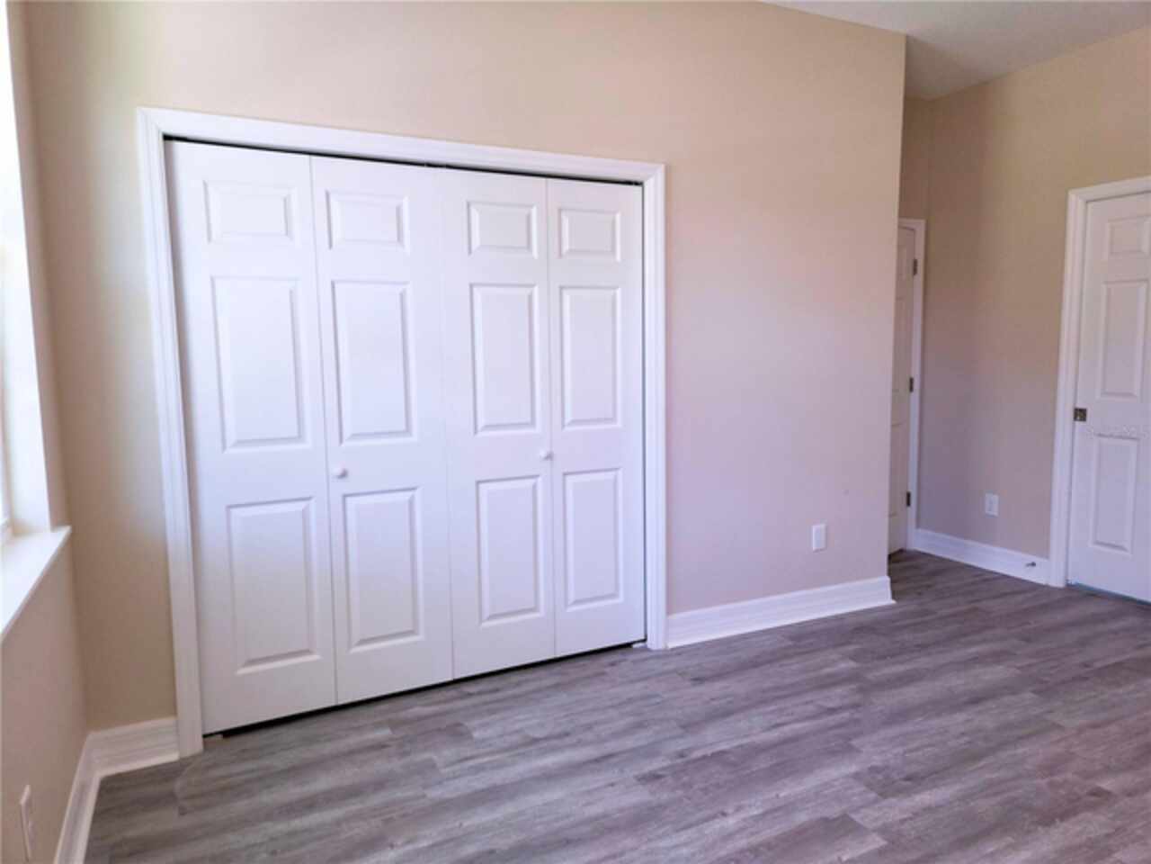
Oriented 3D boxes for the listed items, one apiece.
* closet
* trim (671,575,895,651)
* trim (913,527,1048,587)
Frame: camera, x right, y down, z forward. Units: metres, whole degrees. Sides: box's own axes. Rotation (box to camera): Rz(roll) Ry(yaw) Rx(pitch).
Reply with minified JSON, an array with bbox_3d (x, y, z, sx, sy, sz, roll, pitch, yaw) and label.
[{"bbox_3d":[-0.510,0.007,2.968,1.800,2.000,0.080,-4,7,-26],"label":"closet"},{"bbox_3d":[1.052,0.875,3.771,1.430,0.147,0.030,-4,7,-26],"label":"trim"},{"bbox_3d":[2.480,0.755,4.721,0.030,0.147,0.895,-4,7,-26],"label":"trim"}]

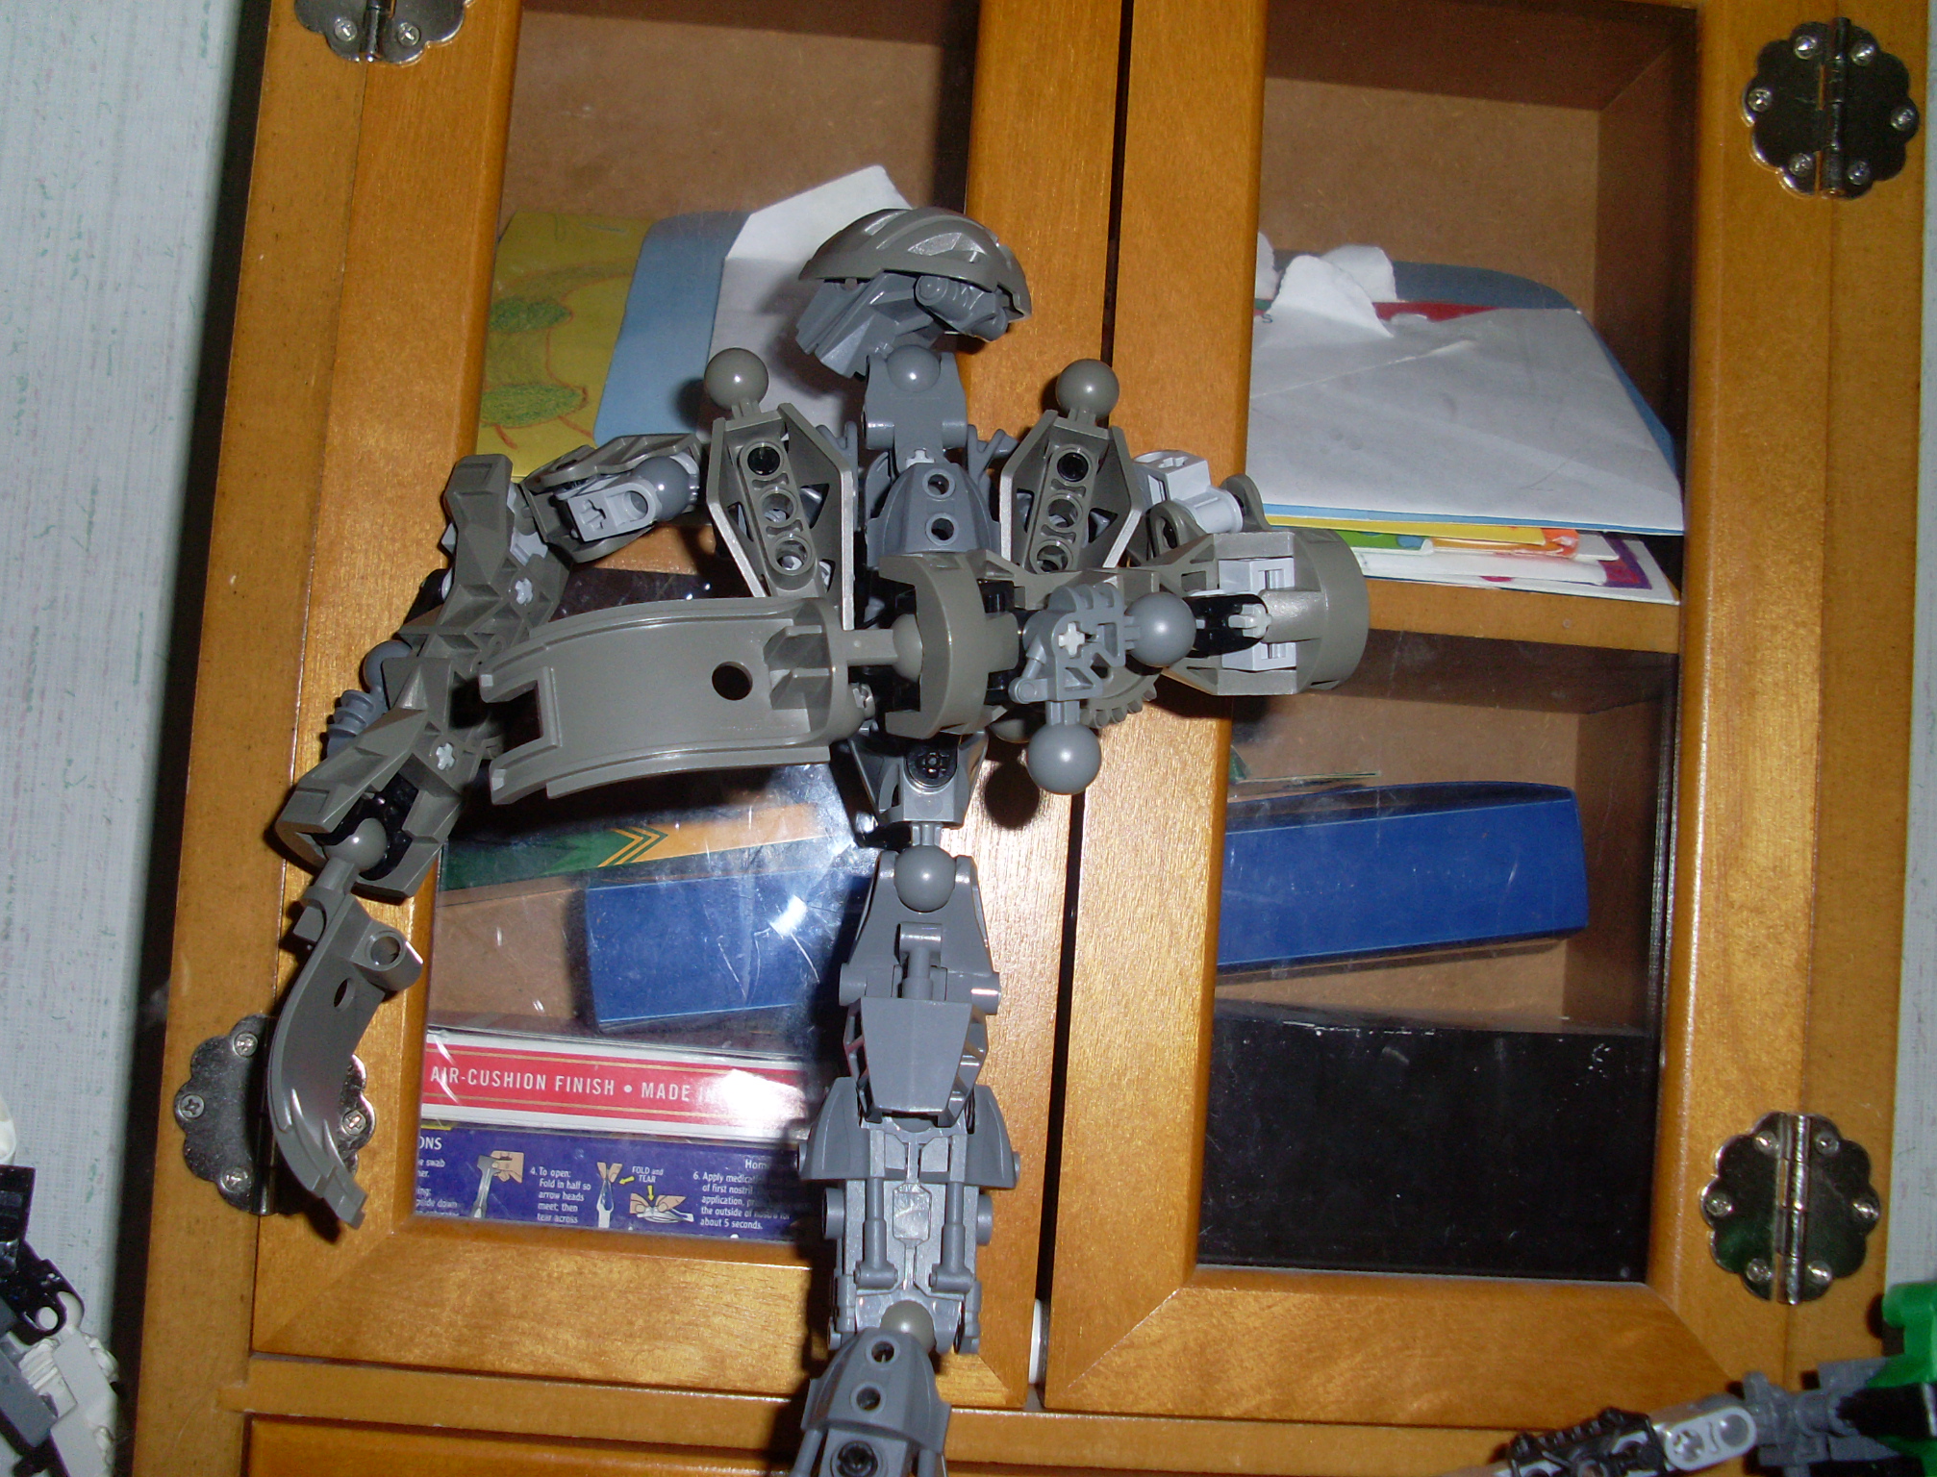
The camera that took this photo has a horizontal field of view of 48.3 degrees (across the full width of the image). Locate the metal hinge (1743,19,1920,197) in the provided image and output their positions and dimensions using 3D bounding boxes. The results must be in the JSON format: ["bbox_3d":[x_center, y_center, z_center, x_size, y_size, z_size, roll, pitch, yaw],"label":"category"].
[{"bbox_3d":[0.159,-0.116,0.397,0.034,0.034,0.004,4,-4,-2],"label":"metal hinge"}]

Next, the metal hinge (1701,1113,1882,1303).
[{"bbox_3d":[0.146,0.083,0.383,0.034,0.034,0.004,4,-4,-2],"label":"metal hinge"}]

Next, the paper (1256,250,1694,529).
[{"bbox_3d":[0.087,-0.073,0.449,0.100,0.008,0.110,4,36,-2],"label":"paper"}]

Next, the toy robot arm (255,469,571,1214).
[{"bbox_3d":[-0.090,0.017,0.347,0.046,0.122,0.038,5,-4,-2],"label":"toy robot arm"}]

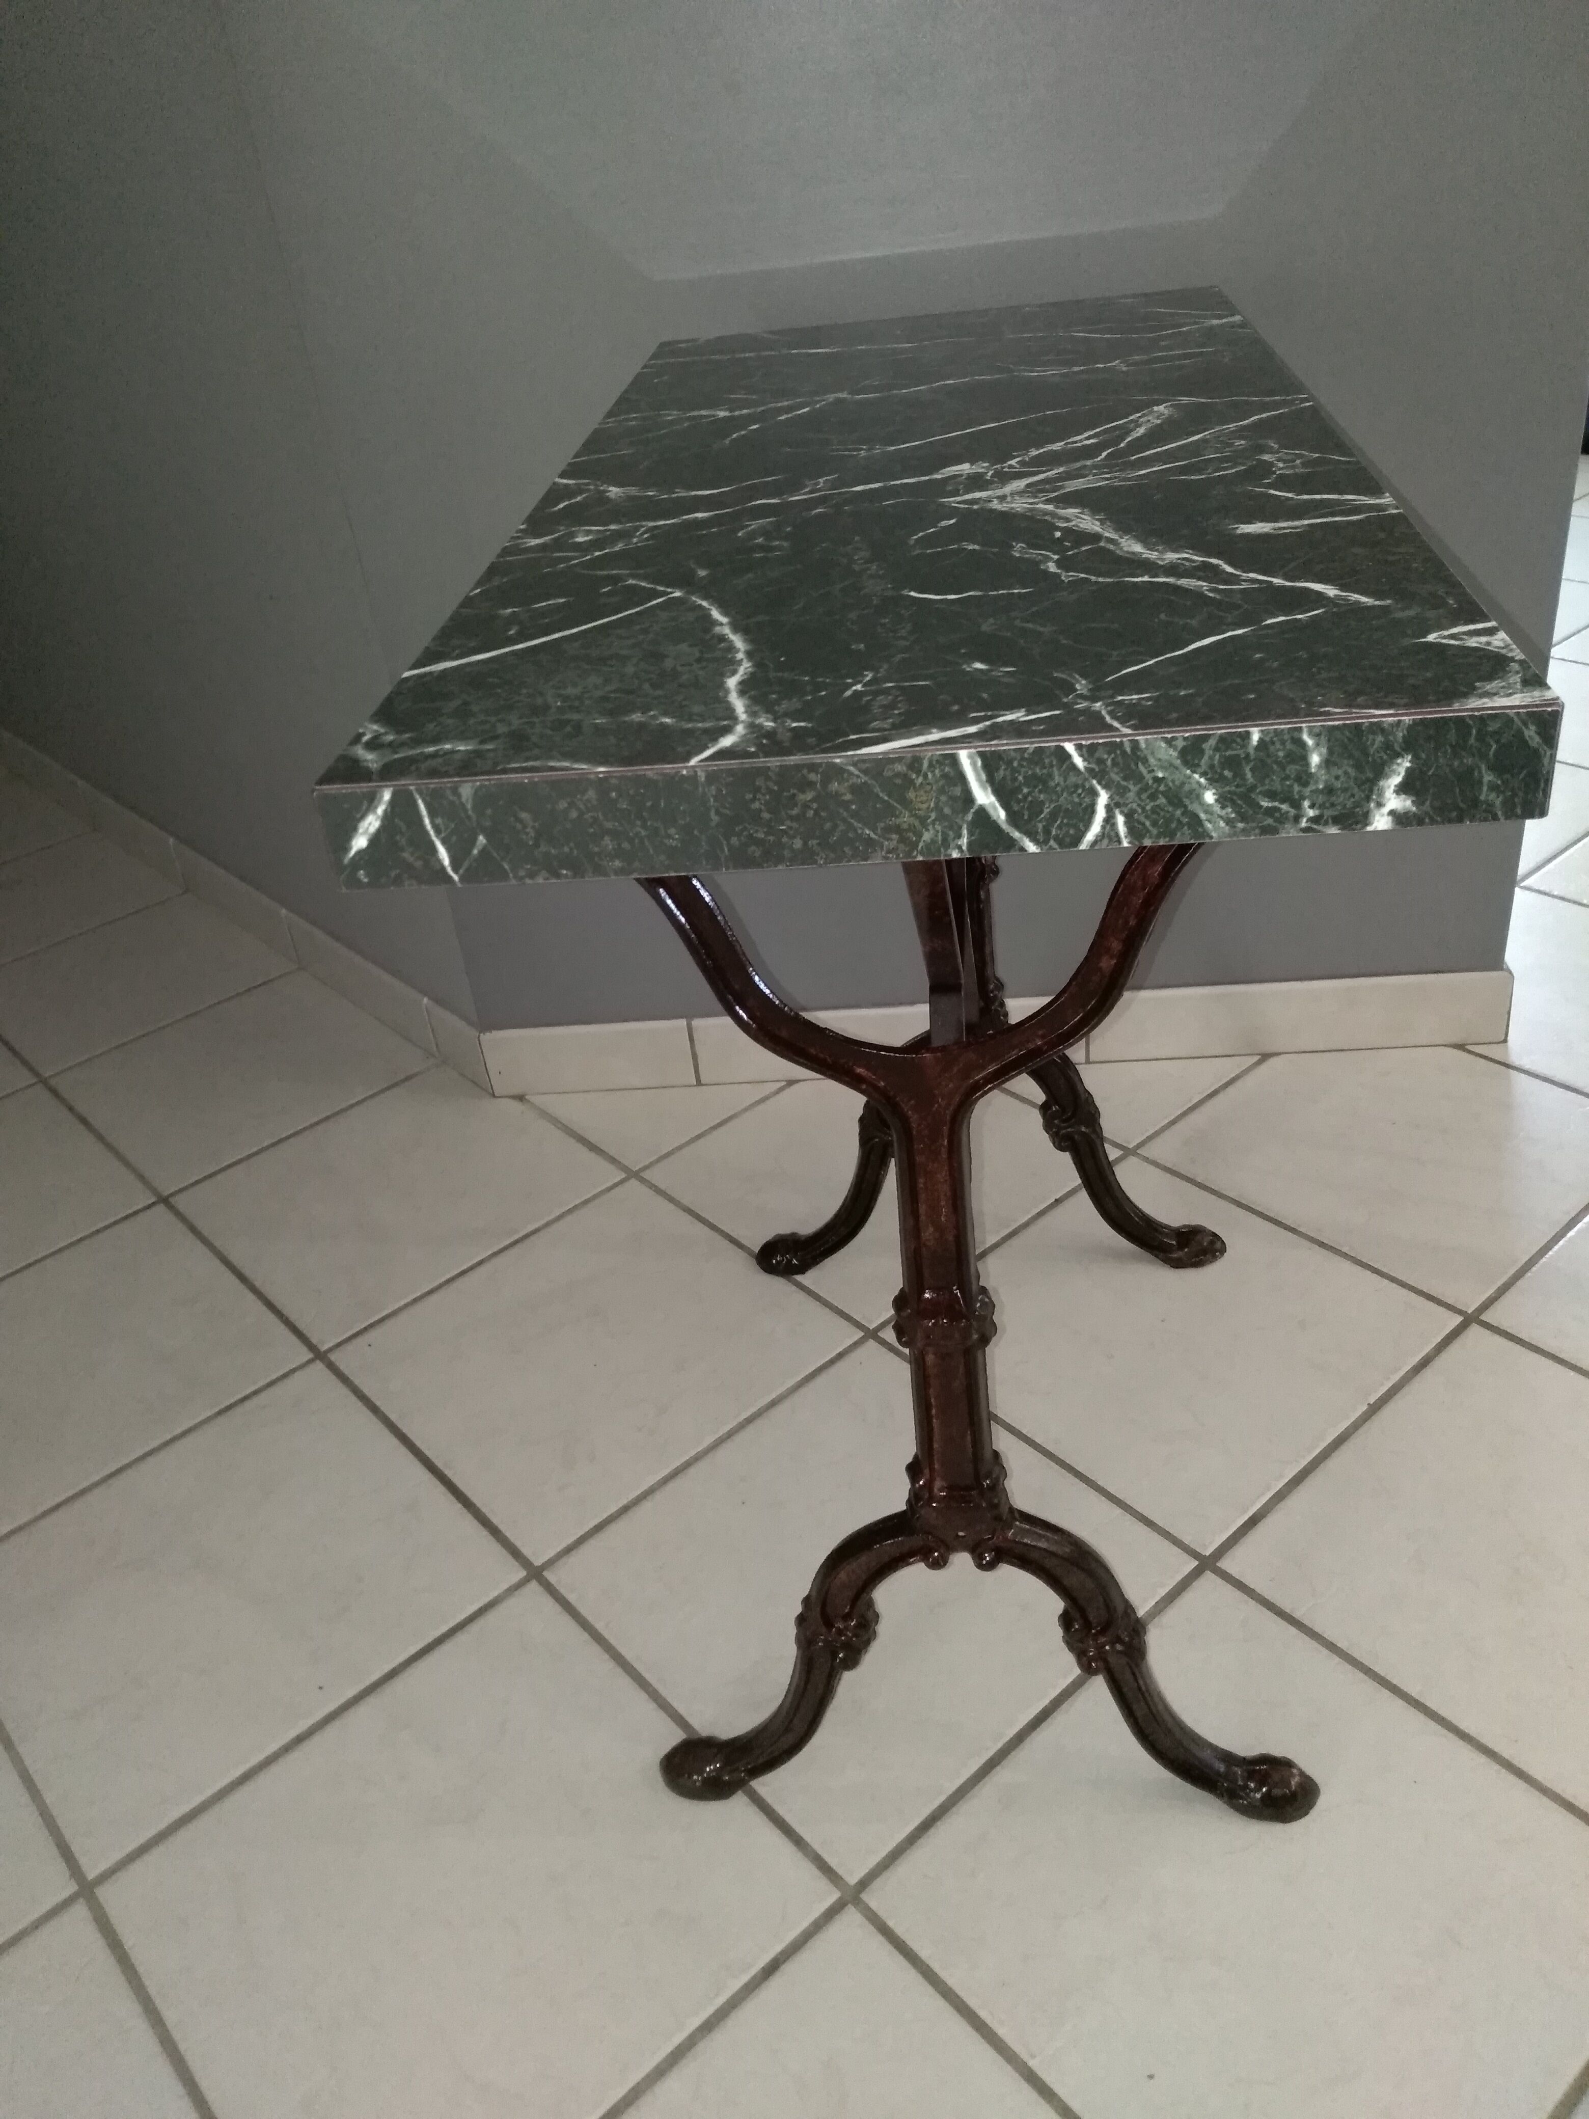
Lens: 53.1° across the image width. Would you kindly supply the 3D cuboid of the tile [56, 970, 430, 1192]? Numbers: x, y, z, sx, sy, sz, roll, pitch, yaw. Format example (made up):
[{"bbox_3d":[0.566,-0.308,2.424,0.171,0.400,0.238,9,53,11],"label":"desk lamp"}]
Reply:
[{"bbox_3d":[-0.627,0.016,1.819,0.320,0.010,0.334,-30,39,-31],"label":"tile"}]

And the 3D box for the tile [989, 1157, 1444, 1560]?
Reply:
[{"bbox_3d":[0.304,0.223,1.318,0.334,0.010,0.334,-30,39,-31],"label":"tile"}]

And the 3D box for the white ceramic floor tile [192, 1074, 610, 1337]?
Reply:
[{"bbox_3d":[-0.398,0.131,1.596,0.334,0.010,0.334,-30,39,-31],"label":"white ceramic floor tile"}]

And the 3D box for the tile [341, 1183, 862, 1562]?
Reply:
[{"bbox_3d":[-0.174,0.249,1.369,0.334,0.010,0.334,-30,39,-31],"label":"tile"}]

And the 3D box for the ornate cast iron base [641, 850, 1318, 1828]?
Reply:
[{"bbox_3d":[0.105,0.029,0.985,0.388,0.714,0.535,-2,33,8],"label":"ornate cast iron base"}]

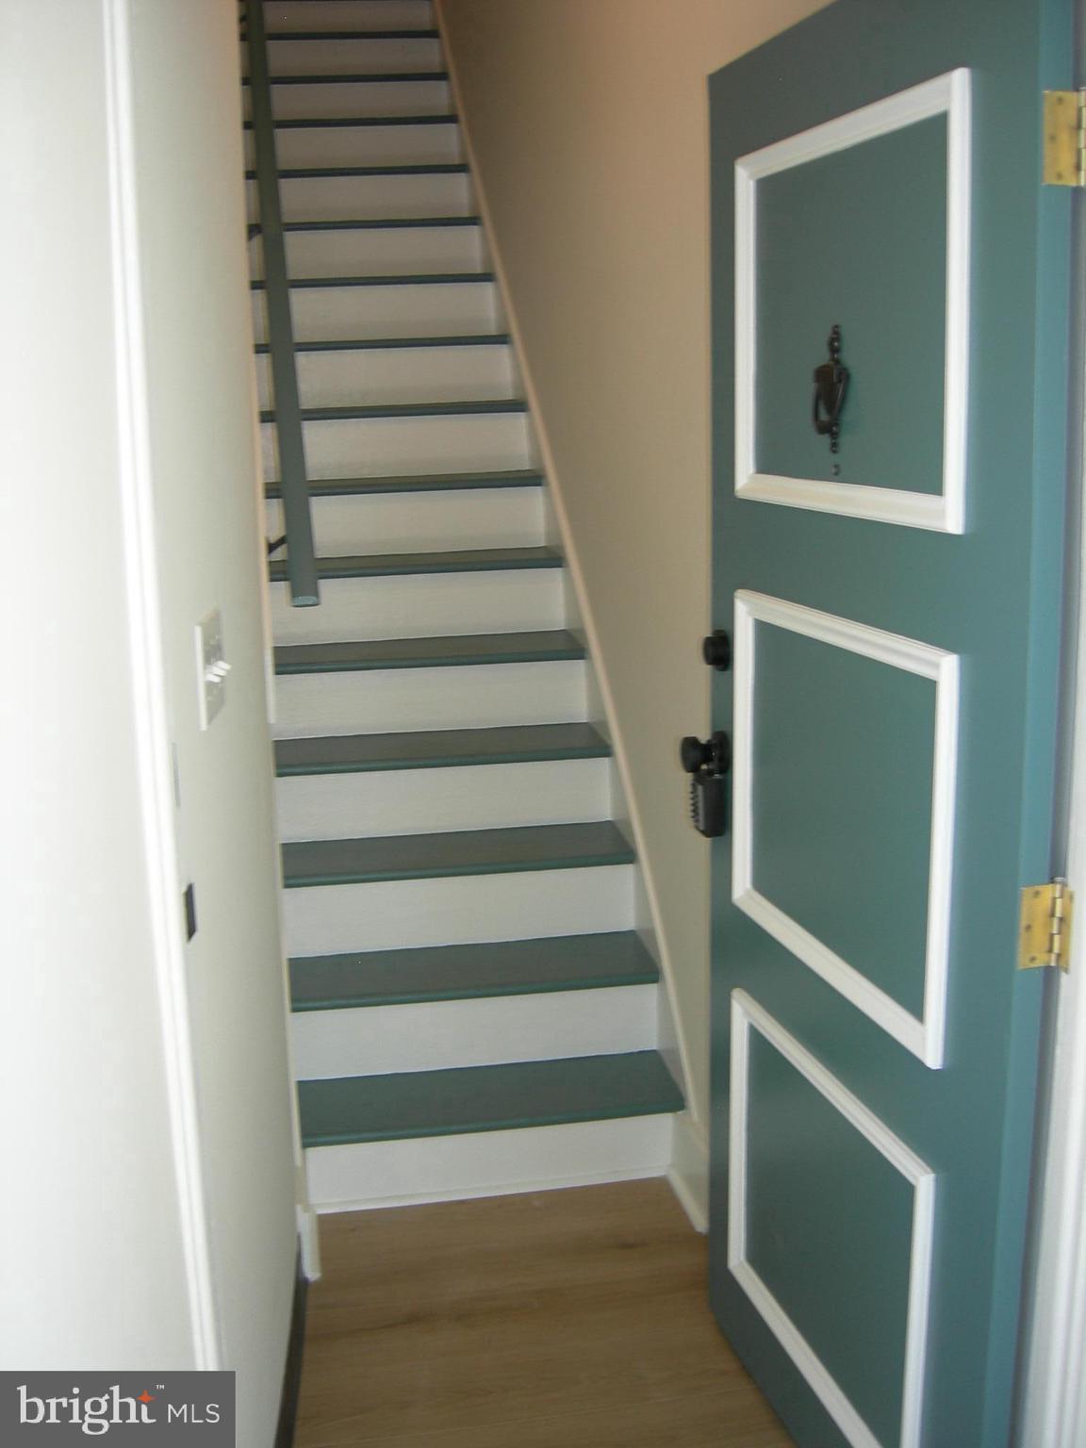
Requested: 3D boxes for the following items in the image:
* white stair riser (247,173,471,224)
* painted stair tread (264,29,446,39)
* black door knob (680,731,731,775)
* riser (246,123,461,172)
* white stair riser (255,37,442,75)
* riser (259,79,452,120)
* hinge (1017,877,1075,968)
[{"bbox_3d":[-0.623,-1.760,5.100,0.770,0.178,0.020,-3,11,-8],"label":"white stair riser"},{"bbox_3d":[-0.762,-2.575,5.716,0.770,0.028,0.250,-3,11,-8],"label":"painted stair tread"},{"bbox_3d":[0.253,0.045,2.357,0.059,0.065,0.064,-4,11,-14],"label":"black door knob"},{"bbox_3d":[-0.665,-1.996,5.283,0.770,0.178,0.020,-3,11,-8],"label":"riser"},{"bbox_3d":[-0.749,-2.463,5.648,0.770,0.178,0.020,-3,11,-8],"label":"white stair riser"},{"bbox_3d":[-0.708,-2.230,5.465,0.770,0.178,0.020,-3,11,-8],"label":"riser"},{"bbox_3d":[0.519,0.210,1.556,0.046,0.091,0.032,-4,11,-14],"label":"hinge"}]

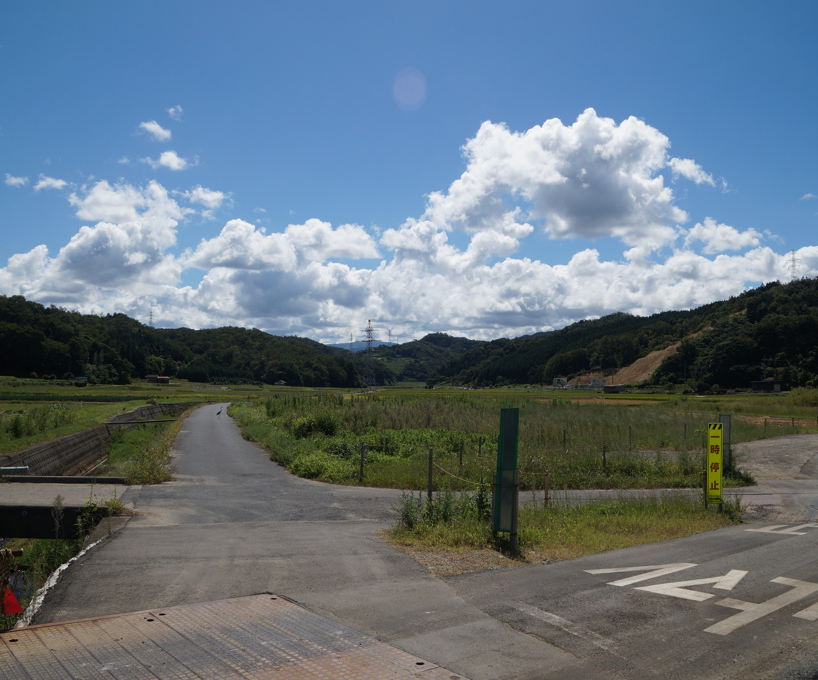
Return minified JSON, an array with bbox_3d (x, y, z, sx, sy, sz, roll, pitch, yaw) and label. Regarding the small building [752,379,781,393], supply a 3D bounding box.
[{"bbox_3d":[81.200,10.600,174.000,6.200,2.750,4.200,-1,-3,18],"label":"small building"}]

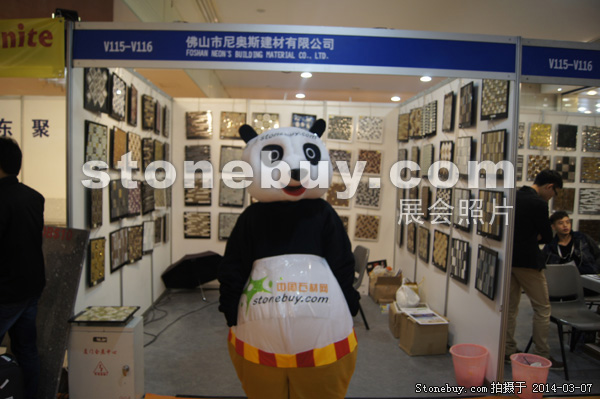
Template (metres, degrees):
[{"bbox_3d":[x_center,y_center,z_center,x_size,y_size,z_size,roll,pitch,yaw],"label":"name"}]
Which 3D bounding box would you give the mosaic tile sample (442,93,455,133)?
[{"bbox_3d":[1.392,-0.810,4.190,0.025,0.355,0.335,1,3,4],"label":"mosaic tile sample"}]

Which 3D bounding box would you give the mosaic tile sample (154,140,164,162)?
[{"bbox_3d":[-1.579,-0.486,5.047,0.026,0.342,0.340,1,4,-3],"label":"mosaic tile sample"}]

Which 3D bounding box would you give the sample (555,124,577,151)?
[{"bbox_3d":[3.629,-0.832,6.105,0.305,0.345,0.030,1,3,-3],"label":"sample"}]

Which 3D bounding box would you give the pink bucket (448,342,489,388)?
[{"bbox_3d":[1.273,1.252,3.372,0.270,0.243,0.270,2,4,0],"label":"pink bucket"}]

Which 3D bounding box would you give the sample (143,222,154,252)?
[{"bbox_3d":[-1.587,0.407,4.707,0.025,0.345,0.335,1,3,3],"label":"sample"}]

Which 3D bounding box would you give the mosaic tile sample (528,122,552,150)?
[{"bbox_3d":[3.302,-0.866,6.199,0.325,0.358,0.025,1,3,-3],"label":"mosaic tile sample"}]

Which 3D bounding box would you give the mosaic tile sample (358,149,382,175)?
[{"bbox_3d":[0.923,-0.489,5.965,0.325,0.355,0.028,1,3,-4],"label":"mosaic tile sample"}]

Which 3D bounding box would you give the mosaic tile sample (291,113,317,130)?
[{"bbox_3d":[0.059,-0.950,6.018,0.330,0.358,0.025,1,3,-3],"label":"mosaic tile sample"}]

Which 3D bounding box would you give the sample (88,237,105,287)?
[{"bbox_3d":[-1.550,0.470,3.432,0.022,0.347,0.330,1,3,-6],"label":"sample"}]

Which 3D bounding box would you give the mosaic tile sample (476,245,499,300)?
[{"bbox_3d":[1.412,0.541,3.383,0.022,0.347,0.343,3,3,1],"label":"mosaic tile sample"}]

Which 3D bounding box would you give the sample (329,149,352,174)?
[{"bbox_3d":[0.536,-0.494,5.985,0.325,0.335,0.030,1,3,-3],"label":"sample"}]

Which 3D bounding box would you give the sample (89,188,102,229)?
[{"bbox_3d":[-1.470,0.036,3.230,0.028,0.332,0.335,1,3,-12],"label":"sample"}]

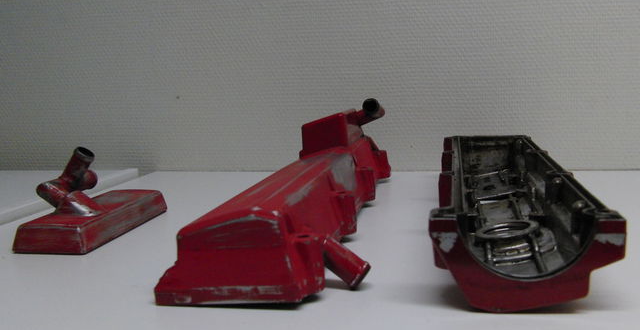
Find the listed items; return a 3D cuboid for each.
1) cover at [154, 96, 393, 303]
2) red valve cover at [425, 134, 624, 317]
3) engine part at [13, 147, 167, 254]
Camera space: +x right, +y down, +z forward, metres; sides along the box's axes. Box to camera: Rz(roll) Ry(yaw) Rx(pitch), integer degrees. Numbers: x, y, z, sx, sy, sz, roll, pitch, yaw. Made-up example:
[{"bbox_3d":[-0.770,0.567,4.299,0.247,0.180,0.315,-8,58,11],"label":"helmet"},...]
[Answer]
[{"bbox_3d":[0.009,-0.002,0.624,0.129,0.105,0.487,0,8,11],"label":"cover"},{"bbox_3d":[0.160,0.024,0.598,0.103,0.053,0.467,0,8,11],"label":"red valve cover"},{"bbox_3d":[-0.208,0.021,0.604,0.080,0.076,0.175,0,8,10],"label":"engine part"}]

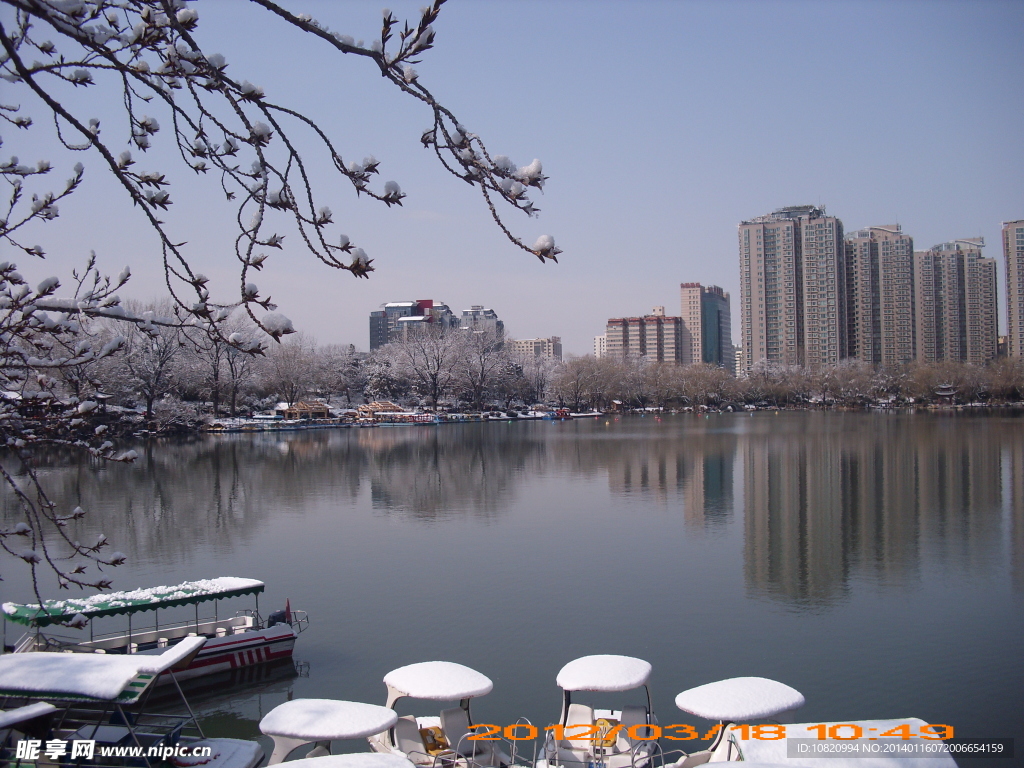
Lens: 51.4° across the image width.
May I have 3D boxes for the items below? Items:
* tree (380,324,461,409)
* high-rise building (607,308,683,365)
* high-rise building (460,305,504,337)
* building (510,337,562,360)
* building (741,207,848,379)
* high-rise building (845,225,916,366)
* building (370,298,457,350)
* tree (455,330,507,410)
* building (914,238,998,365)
[{"bbox_3d":[-17.650,-3.250,210.000,15.780,16.960,15.000,0,0,0],"label":"tree"},{"bbox_3d":[85.170,-19.500,680.000,46.230,54.650,17.000,0,0,25],"label":"high-rise building"},{"bbox_3d":[-19.370,-21.130,690.000,23.400,58.650,18.000,0,0,25],"label":"high-rise building"},{"bbox_3d":[19.830,-14.960,900.000,42.200,48.600,17.000,0,0,25],"label":"building"},{"bbox_3d":[124.920,-34.870,476.000,42.570,82.700,20.000,0,0,25],"label":"building"},{"bbox_3d":[179.930,-35.150,536.000,42.480,83.650,20.000,0,0,25],"label":"high-rise building"},{"bbox_3d":[-59.410,-20.760,650.000,48.240,57.670,28.000,0,0,25],"label":"building"},{"bbox_3d":[-6.270,-2.690,212.000,11.150,15.930,11.000,0,0,0],"label":"tree"},{"bbox_3d":[243.770,-34.970,584.000,41.300,83.490,20.000,0,0,25],"label":"building"}]

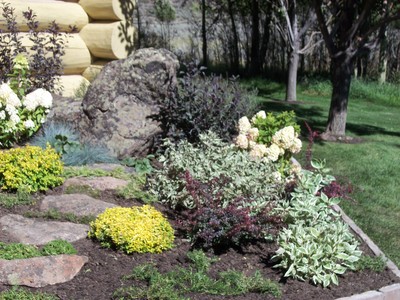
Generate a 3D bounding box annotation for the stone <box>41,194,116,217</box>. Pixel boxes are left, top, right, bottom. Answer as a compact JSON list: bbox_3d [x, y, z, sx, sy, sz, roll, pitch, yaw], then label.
[{"bbox_3d":[-0.891,0.421,5.600,0.600,0.090,0.400,0,9,0],"label":"stone"}]

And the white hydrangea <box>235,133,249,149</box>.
[{"bbox_3d":[0.318,-0.073,5.750,0.107,0.116,0.102,0,12,0],"label":"white hydrangea"}]

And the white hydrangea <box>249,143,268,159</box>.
[{"bbox_3d":[0.440,0.004,5.650,0.150,0.114,0.114,0,12,0],"label":"white hydrangea"}]

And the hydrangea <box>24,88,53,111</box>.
[{"bbox_3d":[-1.376,-0.430,6.400,0.235,0.185,0.200,0,9,0],"label":"hydrangea"}]

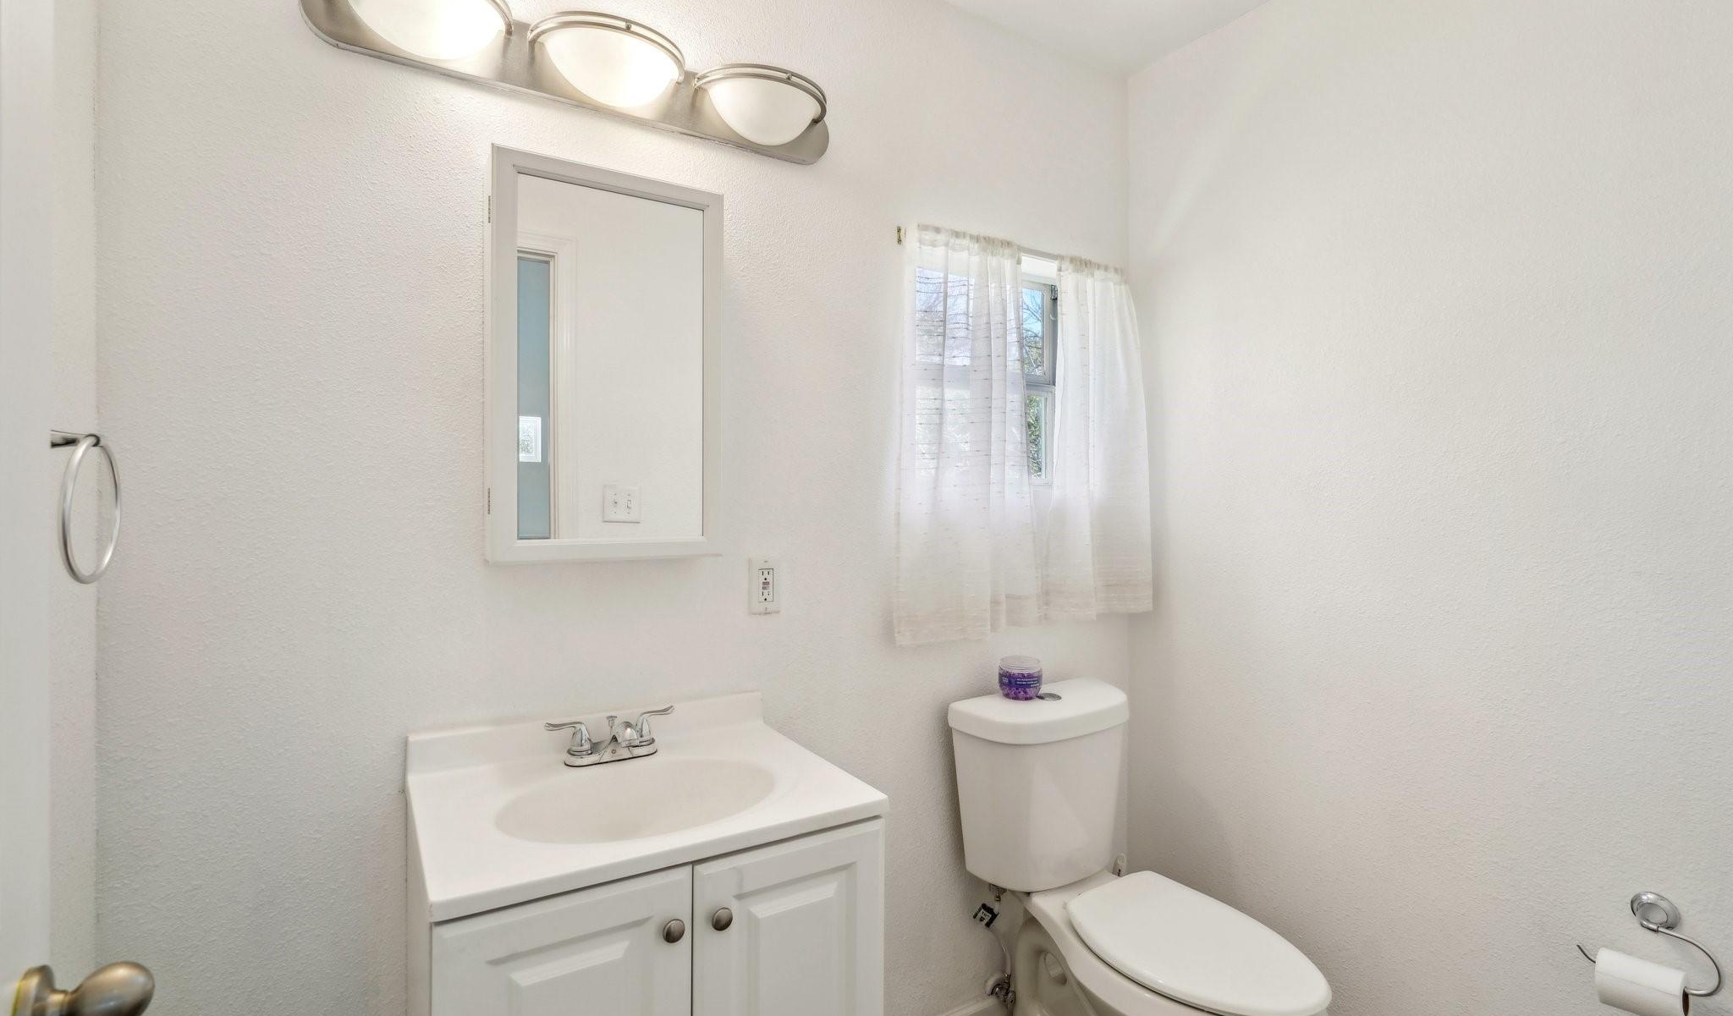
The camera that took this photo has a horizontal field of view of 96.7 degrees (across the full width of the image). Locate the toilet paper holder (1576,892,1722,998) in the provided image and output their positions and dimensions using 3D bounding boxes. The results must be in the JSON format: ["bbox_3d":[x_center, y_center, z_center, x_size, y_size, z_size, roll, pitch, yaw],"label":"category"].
[{"bbox_3d":[1.263,0.701,1.246,0.066,0.142,0.167,0,0,-33],"label":"toilet paper holder"}]

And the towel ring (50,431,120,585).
[{"bbox_3d":[-0.866,-0.003,0.819,0.085,0.182,0.167,0,0,-31],"label":"towel ring"}]

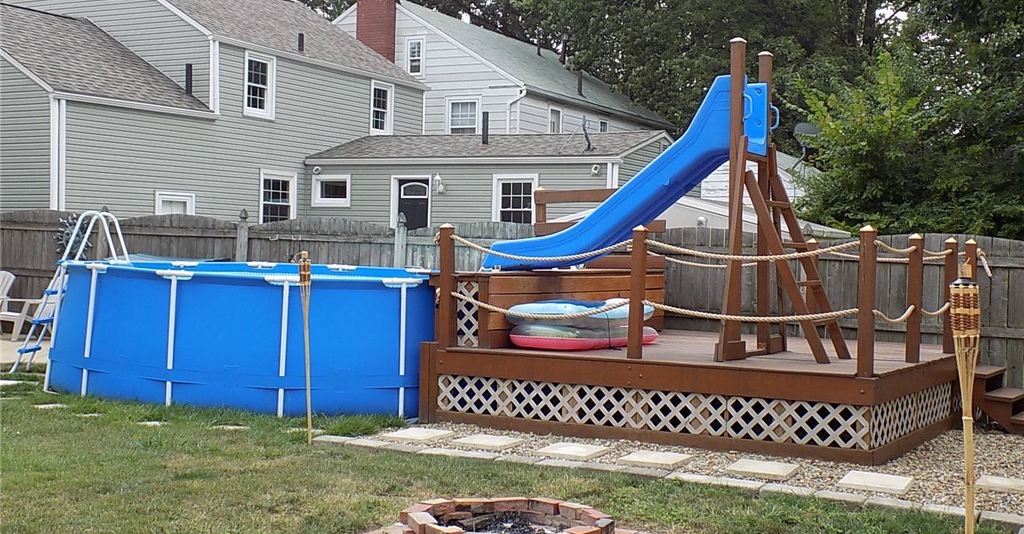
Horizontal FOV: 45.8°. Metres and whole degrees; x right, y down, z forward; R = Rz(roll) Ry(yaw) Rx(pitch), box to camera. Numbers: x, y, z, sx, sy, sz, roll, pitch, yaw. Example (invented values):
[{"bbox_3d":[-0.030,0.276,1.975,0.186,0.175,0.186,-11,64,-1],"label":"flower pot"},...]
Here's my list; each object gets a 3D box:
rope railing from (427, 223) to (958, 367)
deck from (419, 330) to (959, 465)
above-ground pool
[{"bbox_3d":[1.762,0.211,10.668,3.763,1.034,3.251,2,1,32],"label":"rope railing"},{"bbox_3d":[1.901,1.044,11.013,3.861,0.626,3.989,2,1,32],"label":"deck"},{"bbox_3d":[-2.131,0.630,12.411,4.720,1.200,4.720,1,1,0],"label":"above-ground pool"}]

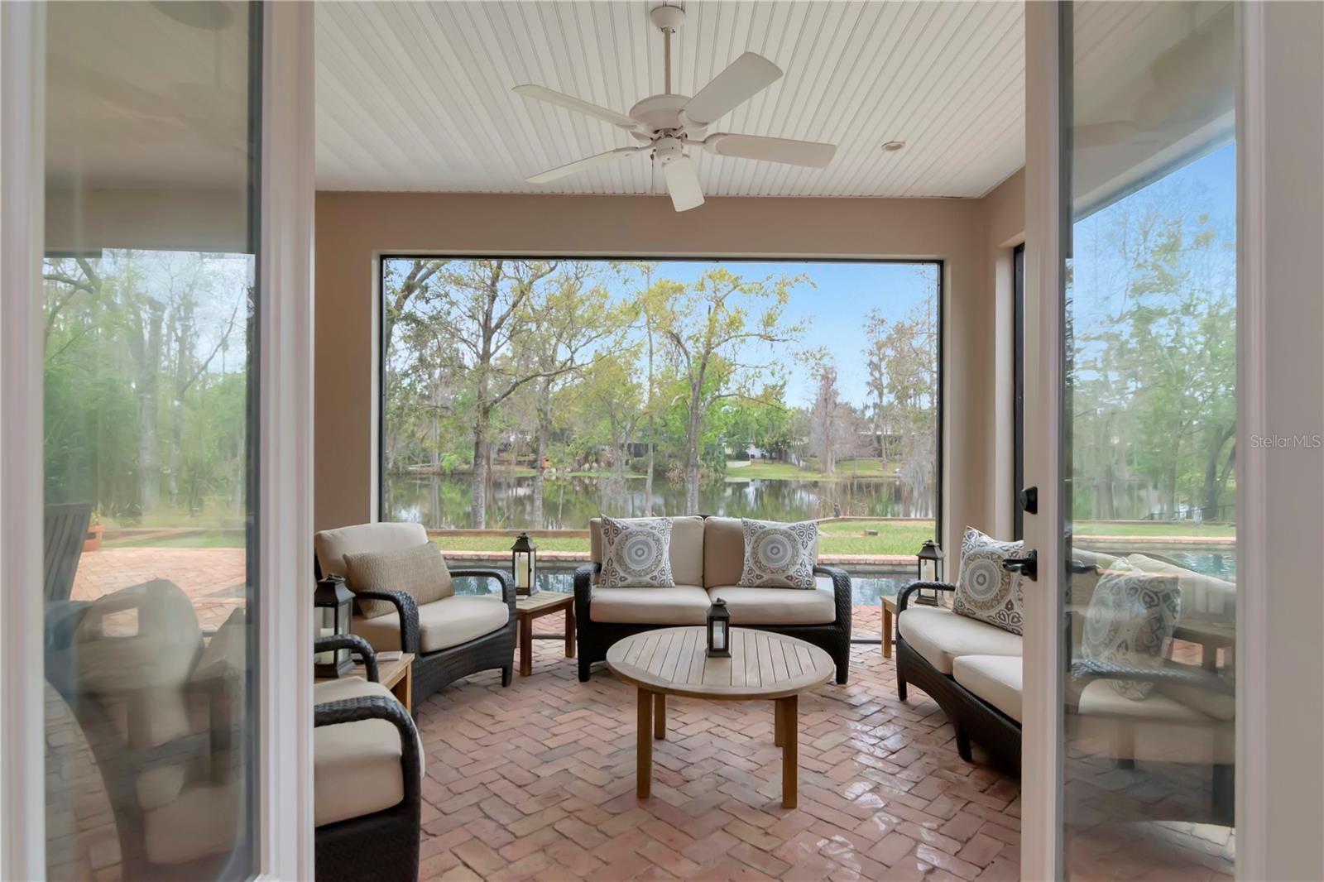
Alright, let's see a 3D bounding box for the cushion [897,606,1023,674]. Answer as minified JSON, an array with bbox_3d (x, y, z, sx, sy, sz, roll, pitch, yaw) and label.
[{"bbox_3d":[1.550,0.950,3.145,0.620,0.140,0.670,0,-1,-4],"label":"cushion"}]

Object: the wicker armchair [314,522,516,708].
[{"bbox_3d":[-1.370,0.904,3.550,0.860,0.880,0.800,0,-1,29],"label":"wicker armchair"}]

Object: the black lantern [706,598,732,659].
[{"bbox_3d":[0.237,0.766,2.750,0.105,0.238,0.105,0,-1,-2],"label":"black lantern"}]

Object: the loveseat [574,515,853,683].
[{"bbox_3d":[0.292,0.933,4.080,1.560,0.880,0.840,0,-1,0],"label":"loveseat"}]

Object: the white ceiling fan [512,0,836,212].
[{"bbox_3d":[0.018,-1.350,2.545,1.300,0.560,1.300,0,-1,-2],"label":"white ceiling fan"}]

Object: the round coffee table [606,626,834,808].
[{"bbox_3d":[0.234,1.113,2.735,0.920,0.460,0.920,0,-1,-3],"label":"round coffee table"}]

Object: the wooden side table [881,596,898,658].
[{"bbox_3d":[1.620,1.184,3.990,0.460,0.400,0.460,0,-1,0],"label":"wooden side table"}]

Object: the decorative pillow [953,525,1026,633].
[{"bbox_3d":[1.590,0.675,3.250,0.140,0.450,0.450,13,-3,-20],"label":"decorative pillow"}]

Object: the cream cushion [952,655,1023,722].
[{"bbox_3d":[1.550,0.935,2.470,0.620,0.140,0.670,0,-1,-4],"label":"cream cushion"}]

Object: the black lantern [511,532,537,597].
[{"bbox_3d":[-0.865,0.773,4.190,0.130,0.390,0.130,0,-1,30],"label":"black lantern"}]

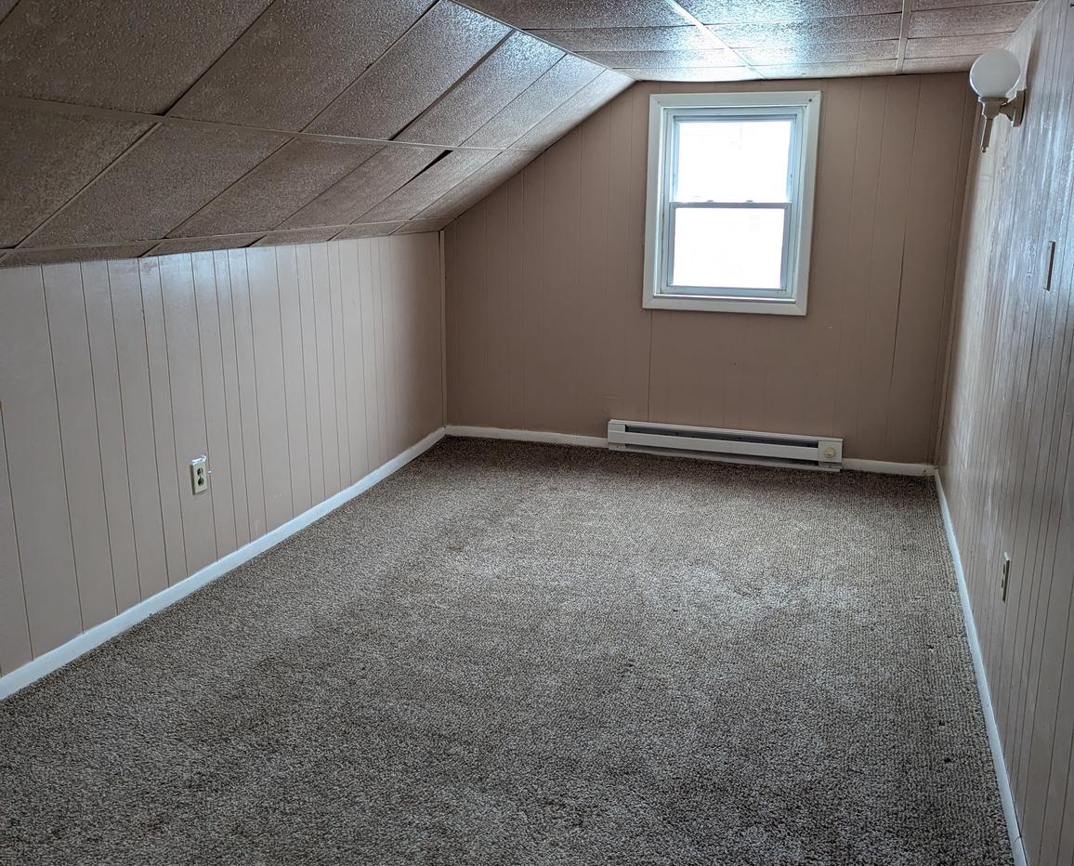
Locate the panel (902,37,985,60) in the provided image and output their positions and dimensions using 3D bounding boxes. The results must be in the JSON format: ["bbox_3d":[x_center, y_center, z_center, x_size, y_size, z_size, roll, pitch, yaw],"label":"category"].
[{"bbox_3d":[1.567,-1.465,3.755,0.340,0.020,0.602,5,15,18],"label":"panel"}]

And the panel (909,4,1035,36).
[{"bbox_3d":[1.366,-1.319,3.179,0.342,0.020,0.598,4,15,18],"label":"panel"}]

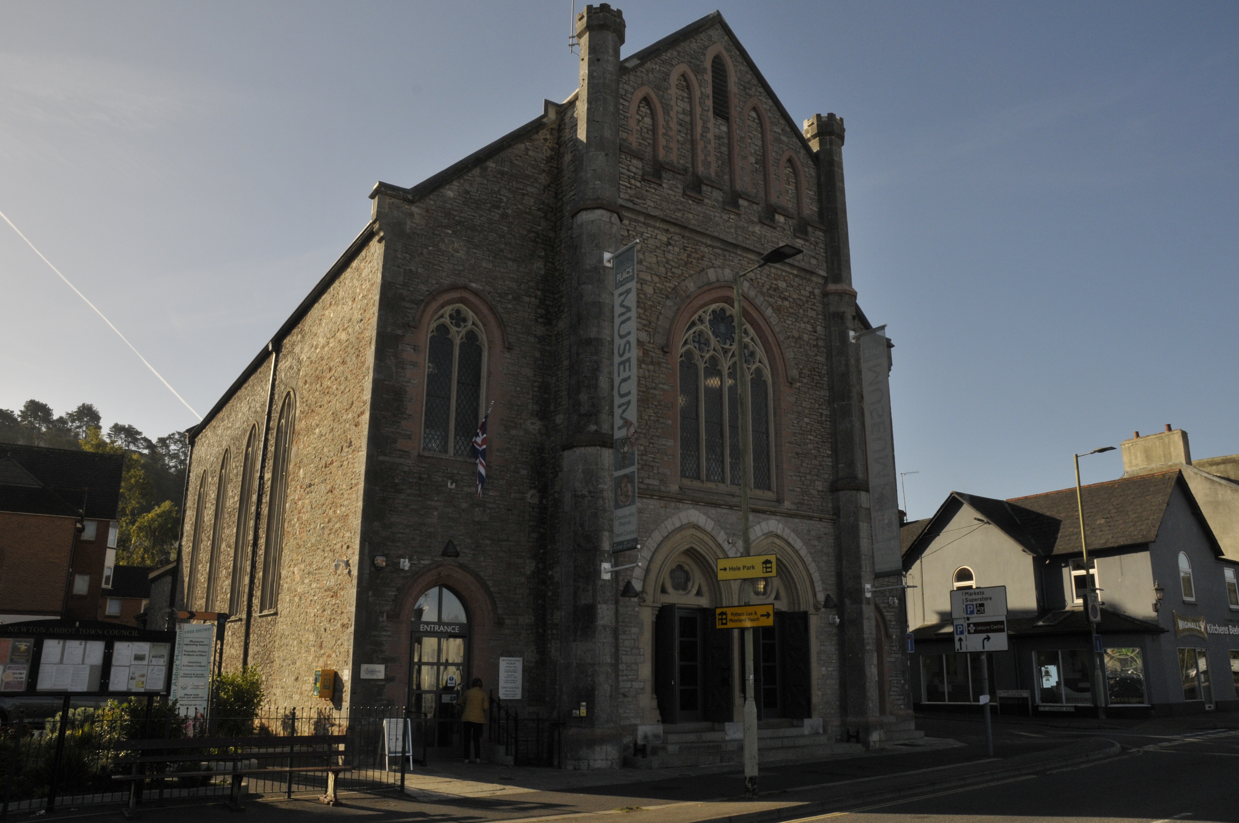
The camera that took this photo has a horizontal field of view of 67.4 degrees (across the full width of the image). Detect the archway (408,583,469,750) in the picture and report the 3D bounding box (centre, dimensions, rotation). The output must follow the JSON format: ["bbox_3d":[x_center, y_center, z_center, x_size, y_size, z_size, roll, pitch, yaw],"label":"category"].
[{"bbox_3d":[-3.398,4.861,17.759,1.260,3.150,0.330,11,-19,-33],"label":"archway"}]

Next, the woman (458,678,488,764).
[{"bbox_3d":[-2.864,6.073,18.283,0.512,1.586,0.345,6,-17,-21],"label":"woman"}]

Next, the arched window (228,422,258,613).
[{"bbox_3d":[-11.102,3.154,27.742,0.291,5.869,1.843,10,-19,-32],"label":"arched window"}]

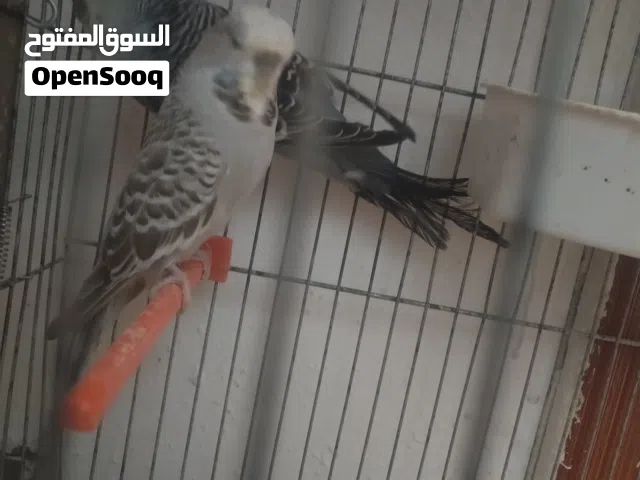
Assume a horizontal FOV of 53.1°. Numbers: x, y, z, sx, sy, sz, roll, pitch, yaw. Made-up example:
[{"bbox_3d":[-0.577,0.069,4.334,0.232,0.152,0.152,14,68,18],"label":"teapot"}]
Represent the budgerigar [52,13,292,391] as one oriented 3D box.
[{"bbox_3d":[-0.063,-0.013,0.257,0.084,0.165,0.055,12,7,12],"label":"budgerigar"}]

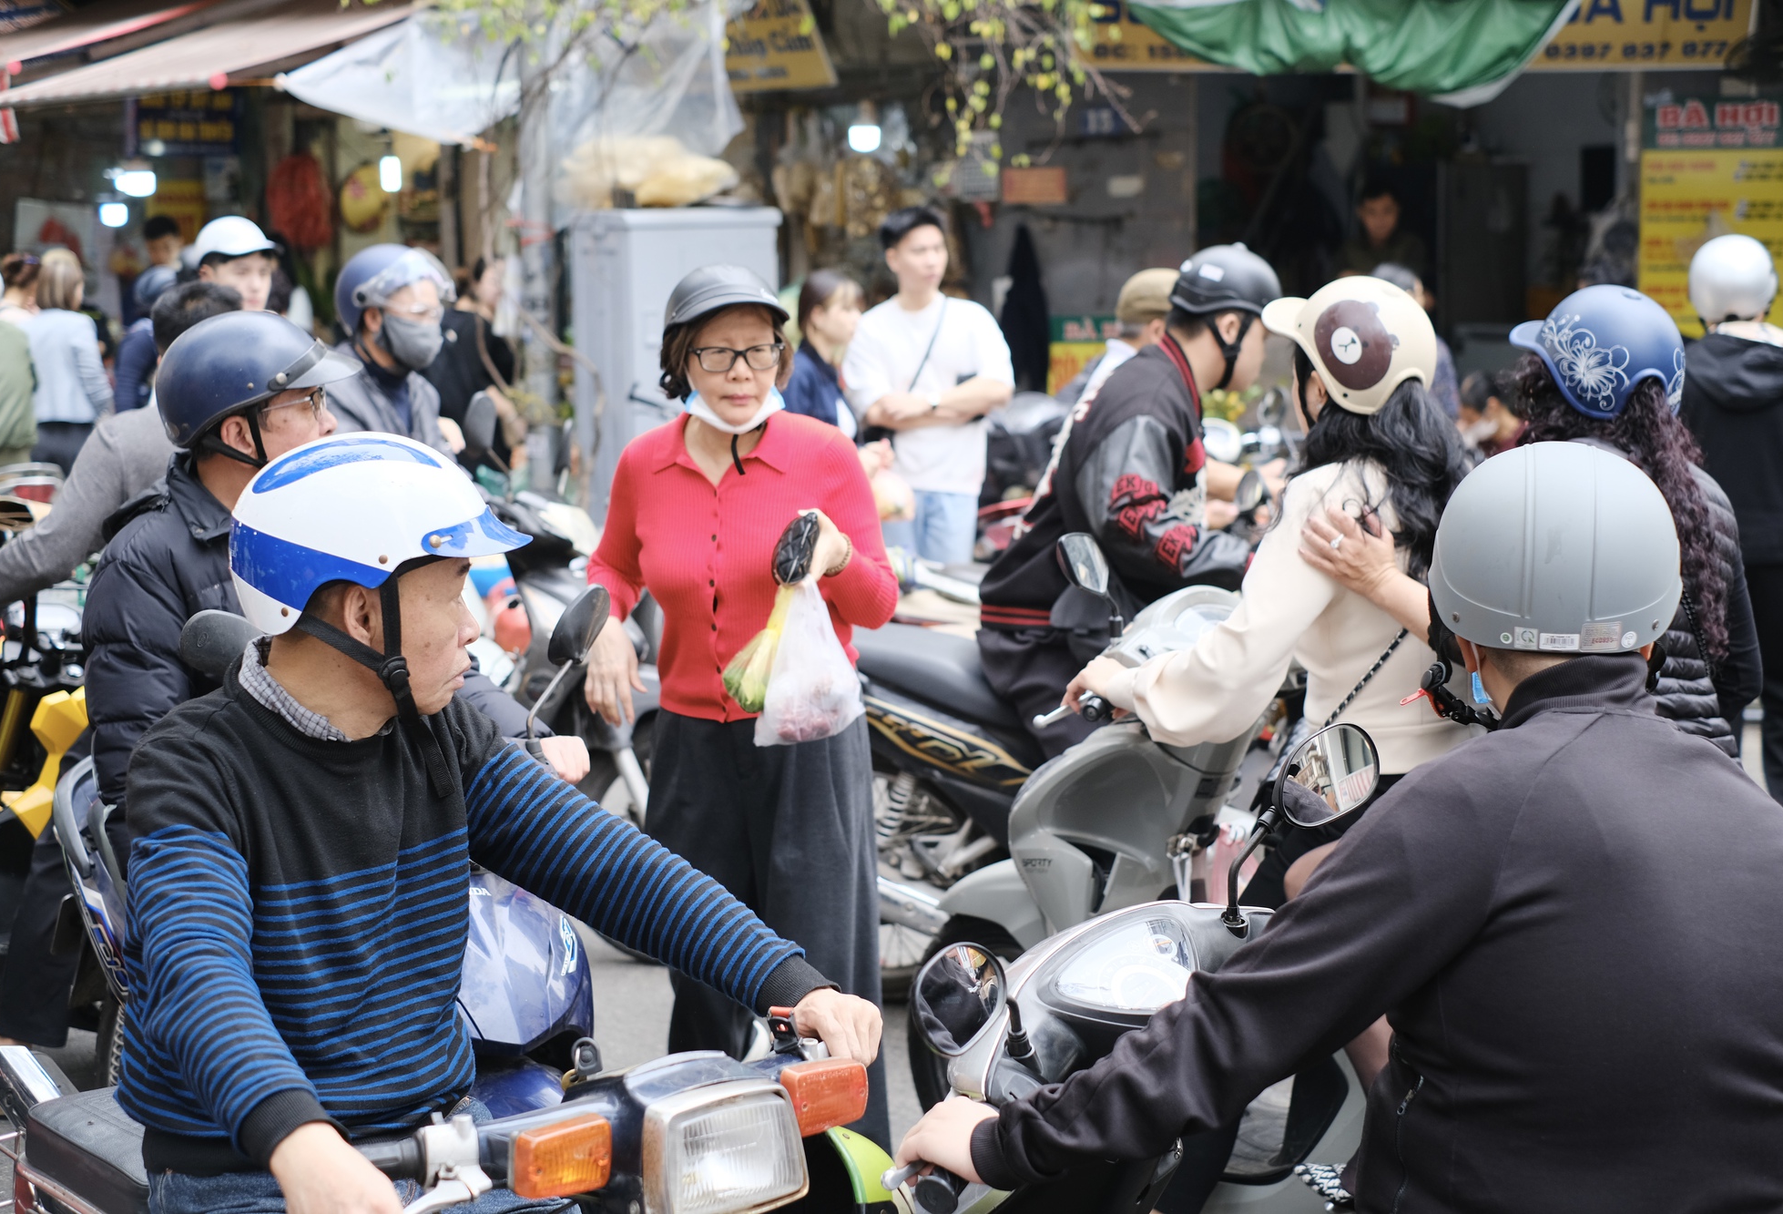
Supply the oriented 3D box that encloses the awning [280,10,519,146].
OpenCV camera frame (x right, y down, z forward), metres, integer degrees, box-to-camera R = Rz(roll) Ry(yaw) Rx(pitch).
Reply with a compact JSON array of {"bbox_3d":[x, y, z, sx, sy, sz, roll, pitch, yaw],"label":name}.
[{"bbox_3d":[-1.641,-1.777,9.000,0.880,0.450,0.700,0,6,5],"label":"awning"}]

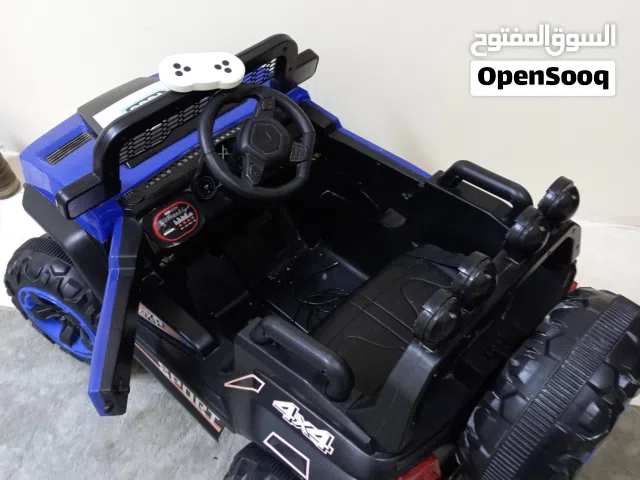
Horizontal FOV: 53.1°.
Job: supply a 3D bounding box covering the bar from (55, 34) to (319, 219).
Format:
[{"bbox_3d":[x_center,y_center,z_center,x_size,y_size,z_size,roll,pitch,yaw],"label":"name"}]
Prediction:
[{"bbox_3d":[-0.207,-0.235,1.150,0.057,0.168,0.584,36,58,28],"label":"bar"}]

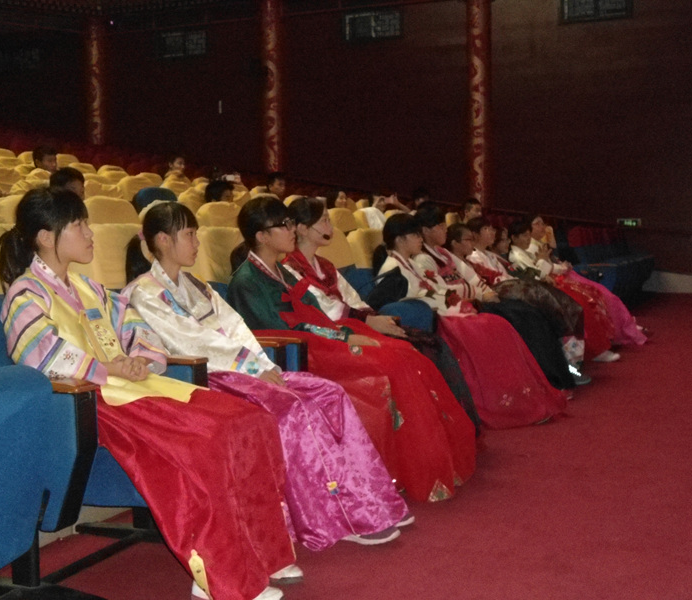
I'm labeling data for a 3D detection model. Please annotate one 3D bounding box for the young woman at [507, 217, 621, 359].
[{"bbox_3d":[1.791,-0.084,8.485,0.920,1.170,0.520,0,4,17],"label":"young woman"}]

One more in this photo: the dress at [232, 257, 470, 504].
[{"bbox_3d":[-0.026,0.272,4.237,0.930,0.920,0.580,2,4,24],"label":"dress"}]

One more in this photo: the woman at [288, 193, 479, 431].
[{"bbox_3d":[0.180,0.141,4.635,0.940,1.230,0.540,0,4,17],"label":"woman"}]

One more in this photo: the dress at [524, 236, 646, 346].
[{"bbox_3d":[2.181,-0.058,9.279,0.940,0.990,0.580,0,4,17],"label":"dress"}]

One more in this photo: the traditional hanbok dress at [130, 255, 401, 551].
[{"bbox_3d":[-0.315,0.314,3.639,0.900,0.890,0.580,2,4,25],"label":"traditional hanbok dress"}]

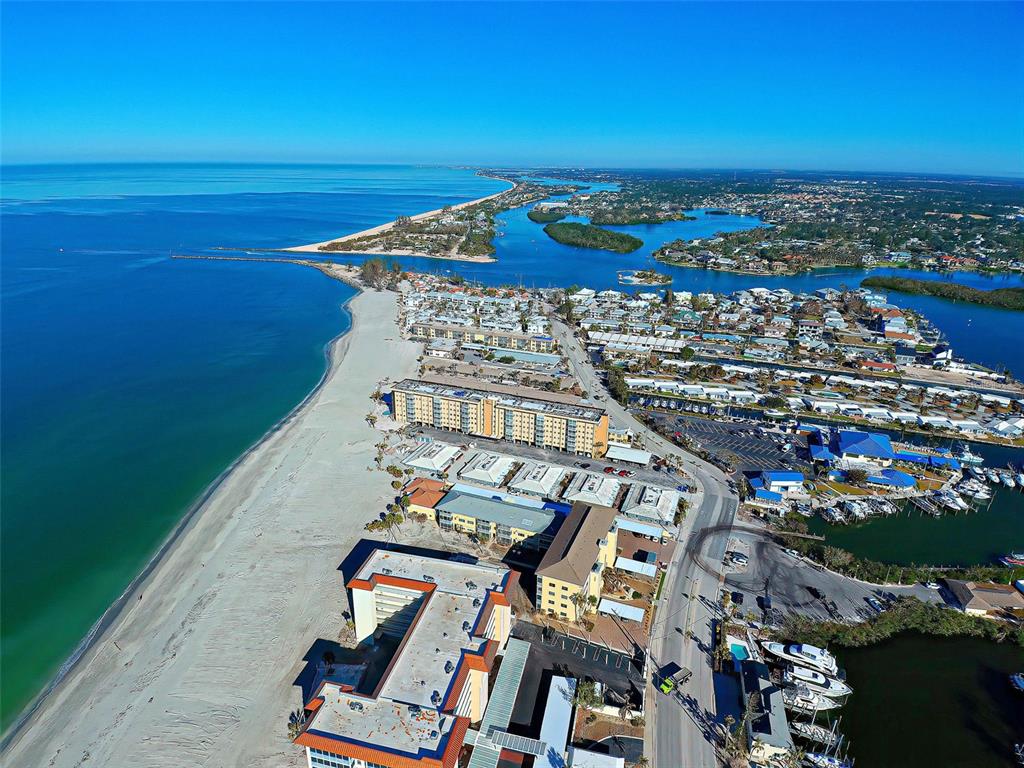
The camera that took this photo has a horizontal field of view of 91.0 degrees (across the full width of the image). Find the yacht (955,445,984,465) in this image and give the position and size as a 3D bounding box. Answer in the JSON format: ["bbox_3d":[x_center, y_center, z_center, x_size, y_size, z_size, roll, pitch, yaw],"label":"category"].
[{"bbox_3d":[205.590,33.060,224.980,10.900,5.500,3.800,4,23,8],"label":"yacht"}]

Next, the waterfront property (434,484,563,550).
[{"bbox_3d":[-4.870,45.610,172.150,39.000,8.800,12.200,9,25,18],"label":"waterfront property"}]

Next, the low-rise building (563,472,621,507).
[{"bbox_3d":[31.670,41.790,196.020,18.400,4.800,18.900,9,24,18],"label":"low-rise building"}]

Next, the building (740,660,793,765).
[{"bbox_3d":[56.390,73.380,113.660,8.200,6.000,19.500,6,24,13],"label":"building"}]

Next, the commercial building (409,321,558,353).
[{"bbox_3d":[-20.380,-34.010,353.410,102.000,9.700,14.000,7,24,15],"label":"commercial building"}]

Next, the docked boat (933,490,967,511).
[{"bbox_3d":[170.000,46.050,196.040,3.400,3.200,9.800,-6,24,-15],"label":"docked boat"}]

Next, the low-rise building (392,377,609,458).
[{"bbox_3d":[-8.240,15.570,239.460,102.000,18.000,14.500,9,24,17],"label":"low-rise building"}]

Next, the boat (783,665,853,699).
[{"bbox_3d":[73.400,72.230,121.790,14.000,4.400,4.600,9,25,18],"label":"boat"}]

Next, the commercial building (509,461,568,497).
[{"bbox_3d":[10.140,36.840,198.350,16.500,4.300,19.000,9,25,18],"label":"commercial building"}]

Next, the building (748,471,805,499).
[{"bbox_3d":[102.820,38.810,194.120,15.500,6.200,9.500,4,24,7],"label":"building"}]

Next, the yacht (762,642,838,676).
[{"bbox_3d":[74.990,70.880,131.460,17.700,5.300,4.800,10,25,21],"label":"yacht"}]

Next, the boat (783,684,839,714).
[{"bbox_3d":[69.780,73.830,118.260,11.800,4.200,4.100,7,24,15],"label":"boat"}]

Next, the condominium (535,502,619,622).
[{"bbox_3d":[21.130,53.700,155.790,14.800,14.000,37.500,11,25,22],"label":"condominium"}]

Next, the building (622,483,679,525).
[{"bbox_3d":[51.260,43.190,184.960,17.400,4.300,19.000,9,25,18],"label":"building"}]

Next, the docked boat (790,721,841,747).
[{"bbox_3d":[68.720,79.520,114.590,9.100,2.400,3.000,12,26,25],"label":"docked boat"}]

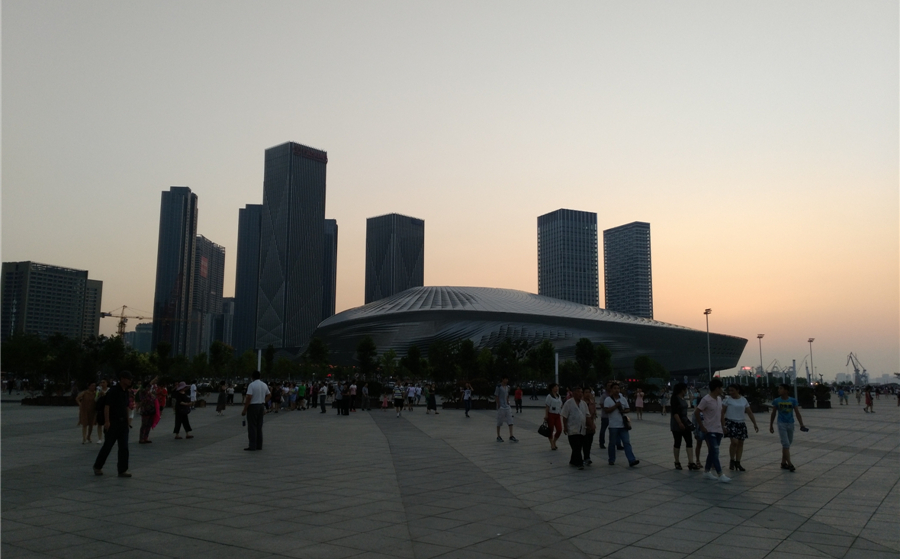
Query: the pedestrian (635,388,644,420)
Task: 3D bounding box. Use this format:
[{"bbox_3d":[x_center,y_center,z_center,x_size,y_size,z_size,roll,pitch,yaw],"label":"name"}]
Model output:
[{"bbox_3d":[8.569,5.597,33.005,0.480,1.520,0.360,-1,-8,8],"label":"pedestrian"}]

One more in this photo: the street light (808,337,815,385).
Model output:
[{"bbox_3d":[107.886,25.341,216.315,1.900,15.000,1.200,-2,-9,19],"label":"street light"}]

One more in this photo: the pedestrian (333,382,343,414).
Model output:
[{"bbox_3d":[-5.508,5.894,36.277,0.520,1.660,0.360,2,-8,-14],"label":"pedestrian"}]

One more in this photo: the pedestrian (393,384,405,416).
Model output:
[{"bbox_3d":[-2.380,5.550,33.837,0.580,1.700,0.480,1,-8,-3],"label":"pedestrian"}]

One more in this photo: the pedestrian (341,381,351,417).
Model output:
[{"bbox_3d":[-5.276,6.074,37.080,0.500,1.639,0.360,-7,-11,40],"label":"pedestrian"}]

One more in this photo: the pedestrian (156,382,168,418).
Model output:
[{"bbox_3d":[-12.495,5.252,31.707,0.500,1.560,0.400,-2,-8,14],"label":"pedestrian"}]

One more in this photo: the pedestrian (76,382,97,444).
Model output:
[{"bbox_3d":[-9.588,3.536,19.323,0.517,1.573,0.338,3,-8,-17],"label":"pedestrian"}]

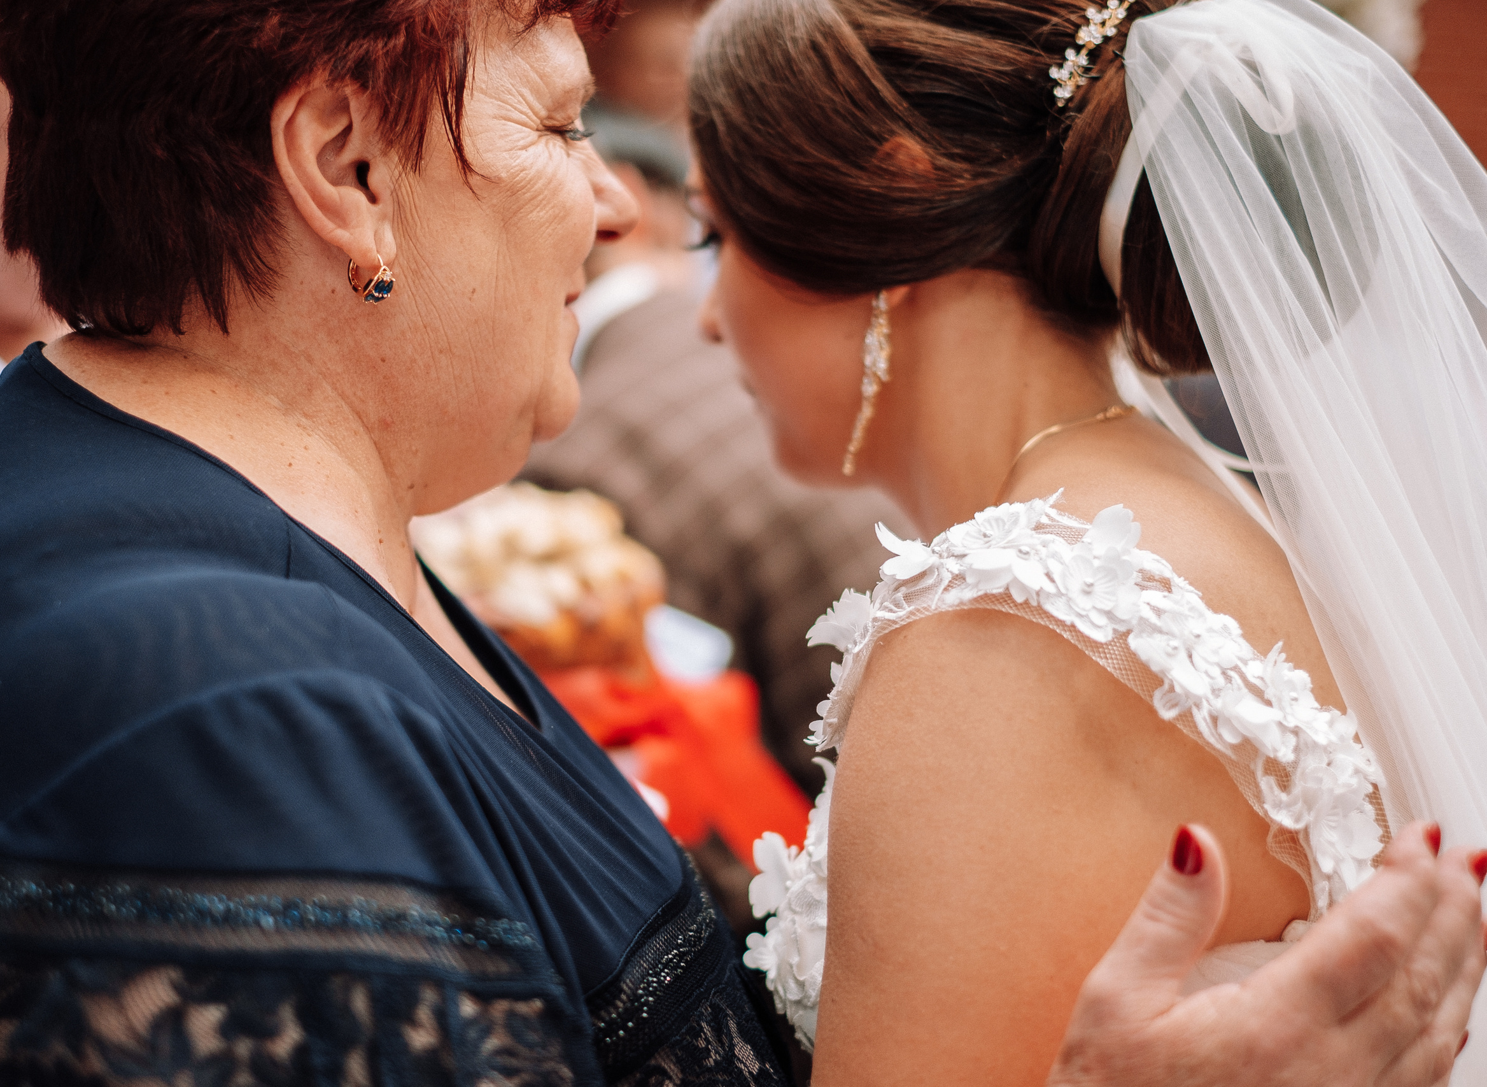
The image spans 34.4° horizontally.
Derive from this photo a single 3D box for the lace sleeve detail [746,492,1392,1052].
[{"bbox_3d":[0.117,0.082,0.870,0.230,0.198,0.150,0,7,-3],"label":"lace sleeve detail"}]

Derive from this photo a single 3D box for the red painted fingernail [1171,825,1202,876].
[{"bbox_3d":[0.146,0.101,0.790,0.012,0.017,0.005,-8,-7,30],"label":"red painted fingernail"}]

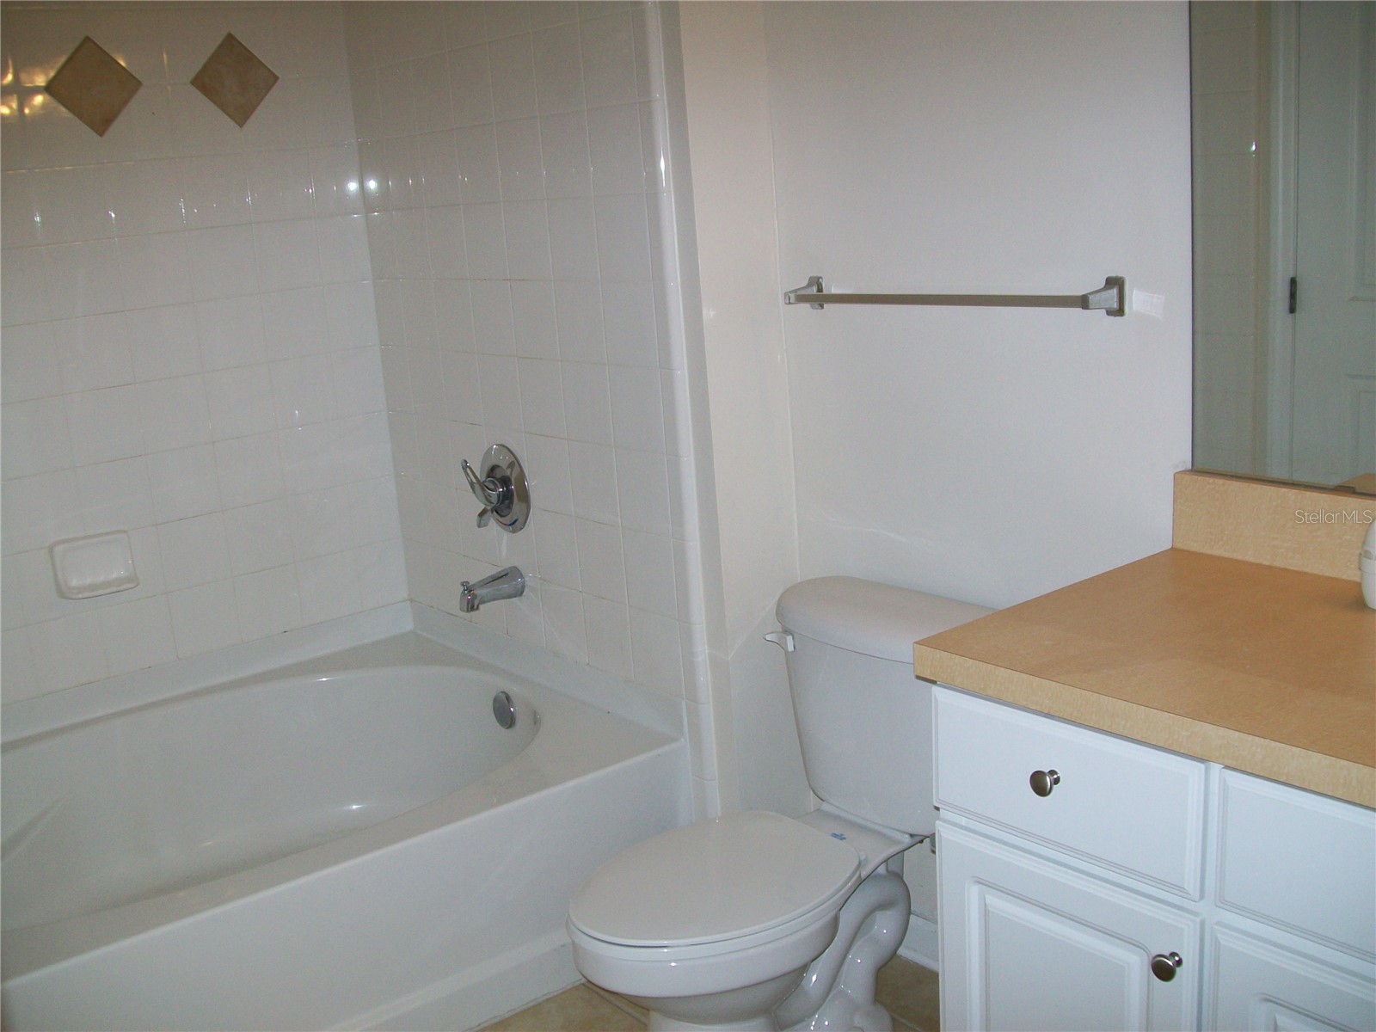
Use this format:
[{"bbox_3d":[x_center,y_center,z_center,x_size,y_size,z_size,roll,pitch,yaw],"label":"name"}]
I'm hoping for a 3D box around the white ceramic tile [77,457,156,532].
[{"bbox_3d":[-1.191,-0.039,2.979,0.152,0.152,0.010,-15,17,-37],"label":"white ceramic tile"}]

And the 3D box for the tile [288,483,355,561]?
[{"bbox_3d":[-0.850,0.017,3.311,0.152,0.152,0.010,-15,17,-38],"label":"tile"}]

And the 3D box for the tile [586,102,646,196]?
[{"bbox_3d":[-0.127,-0.643,2.518,0.010,0.151,0.152,-14,17,-38],"label":"tile"}]

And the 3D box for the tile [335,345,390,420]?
[{"bbox_3d":[-0.761,-0.308,3.306,0.119,0.151,0.009,-15,17,-37],"label":"tile"}]

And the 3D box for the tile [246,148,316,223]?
[{"bbox_3d":[-0.891,-0.719,3.121,0.151,0.151,0.009,-15,17,-37],"label":"tile"}]

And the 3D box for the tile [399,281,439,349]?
[{"bbox_3d":[-0.585,-0.442,3.140,0.010,0.152,0.152,-15,17,-37],"label":"tile"}]

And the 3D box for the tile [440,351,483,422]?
[{"bbox_3d":[-0.476,-0.273,3.041,0.010,0.152,0.152,-15,17,-37],"label":"tile"}]

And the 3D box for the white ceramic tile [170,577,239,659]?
[{"bbox_3d":[-1.067,0.226,3.161,0.152,0.152,0.010,-15,17,-38],"label":"white ceramic tile"}]

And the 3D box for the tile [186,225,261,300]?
[{"bbox_3d":[-0.994,-0.541,3.054,0.152,0.152,0.009,-15,17,-37],"label":"tile"}]

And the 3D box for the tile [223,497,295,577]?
[{"bbox_3d":[-0.955,0.045,3.183,0.152,0.152,0.010,-15,17,-37],"label":"tile"}]

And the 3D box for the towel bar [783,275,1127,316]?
[{"bbox_3d":[0.381,-0.340,2.211,0.066,0.058,0.626,-14,17,-38],"label":"towel bar"}]

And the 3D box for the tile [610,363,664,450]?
[{"bbox_3d":[-0.089,-0.192,2.587,0.010,0.152,0.152,-15,17,-37],"label":"tile"}]

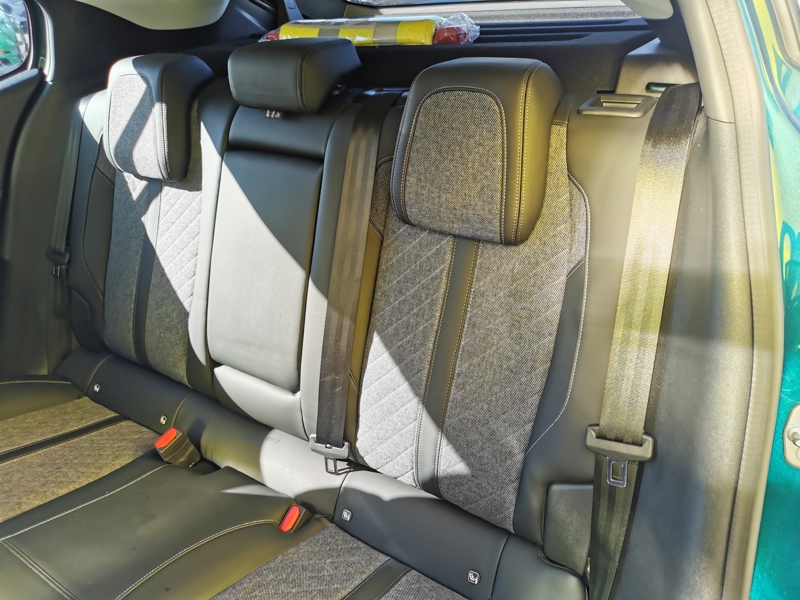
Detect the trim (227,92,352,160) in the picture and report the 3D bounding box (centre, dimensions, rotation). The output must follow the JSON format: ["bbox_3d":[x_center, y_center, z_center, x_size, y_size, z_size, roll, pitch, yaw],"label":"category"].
[{"bbox_3d":[-0.191,-0.295,1.082,0.220,0.098,0.065,15,17,31],"label":"trim"}]

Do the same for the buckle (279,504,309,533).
[{"bbox_3d":[-0.150,0.314,0.898,0.042,0.032,0.026,-50,22,-25],"label":"buckle"}]

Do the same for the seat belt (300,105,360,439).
[{"bbox_3d":[-0.087,-0.042,0.957,0.056,0.490,0.035,10,7,32],"label":"seat belt"}]

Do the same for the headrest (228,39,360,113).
[{"bbox_3d":[-0.193,-0.429,1.181,0.211,0.110,0.162,15,35,31],"label":"headrest"}]

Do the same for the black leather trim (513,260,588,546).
[{"bbox_3d":[0.197,0.132,0.801,0.055,0.355,0.060,13,9,31],"label":"black leather trim"}]

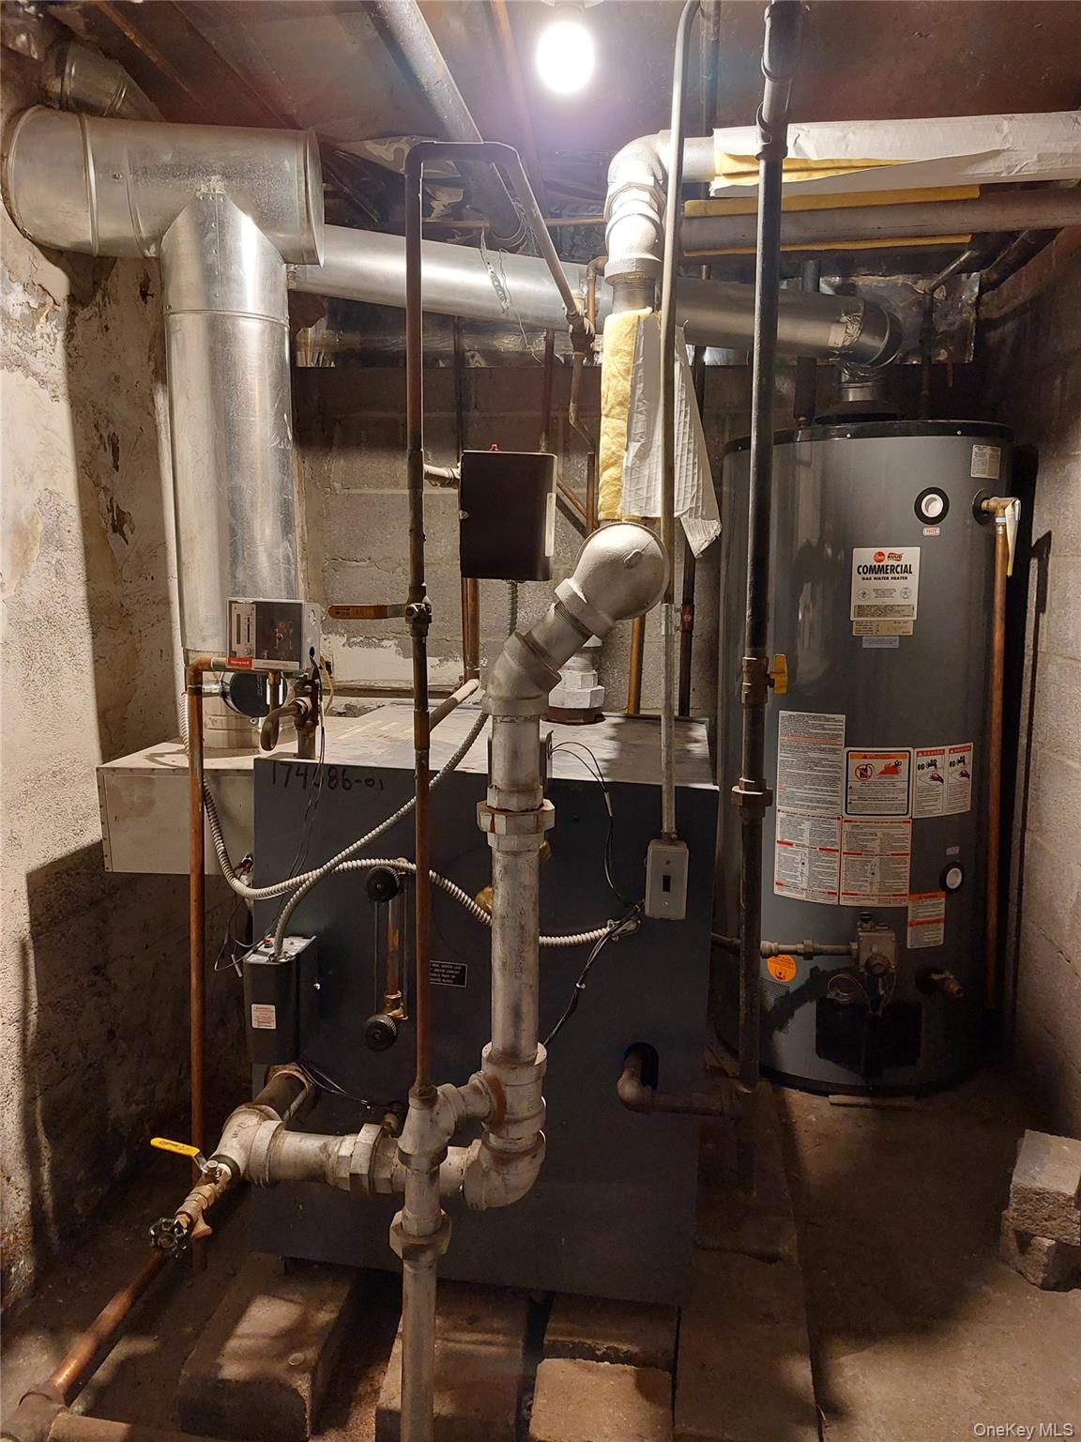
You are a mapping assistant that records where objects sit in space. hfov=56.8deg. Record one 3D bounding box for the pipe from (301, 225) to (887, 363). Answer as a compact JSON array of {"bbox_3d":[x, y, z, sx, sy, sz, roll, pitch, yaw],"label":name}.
[{"bbox_3d":[0.172,-0.891,2.139,1.360,0.145,0.145,1,7,-15],"label":"pipe"}]

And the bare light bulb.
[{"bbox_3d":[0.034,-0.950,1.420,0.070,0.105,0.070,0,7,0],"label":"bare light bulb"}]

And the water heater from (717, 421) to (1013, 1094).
[{"bbox_3d":[0.748,0.068,2.400,0.645,1.445,0.670,1,8,11],"label":"water heater"}]

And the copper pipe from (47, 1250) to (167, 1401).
[{"bbox_3d":[-0.614,0.860,1.465,0.031,0.031,0.350,0,4,4],"label":"copper pipe"}]

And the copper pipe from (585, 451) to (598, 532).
[{"bbox_3d":[0.118,-0.522,2.300,0.017,0.200,0.017,0,7,0],"label":"copper pipe"}]

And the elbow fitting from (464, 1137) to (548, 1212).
[{"bbox_3d":[-0.047,0.579,1.280,0.105,0.094,0.080,0,7,0],"label":"elbow fitting"}]

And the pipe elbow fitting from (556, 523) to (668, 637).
[{"bbox_3d":[0.090,-0.175,1.235,0.125,0.130,0.110,0,7,0],"label":"pipe elbow fitting"}]

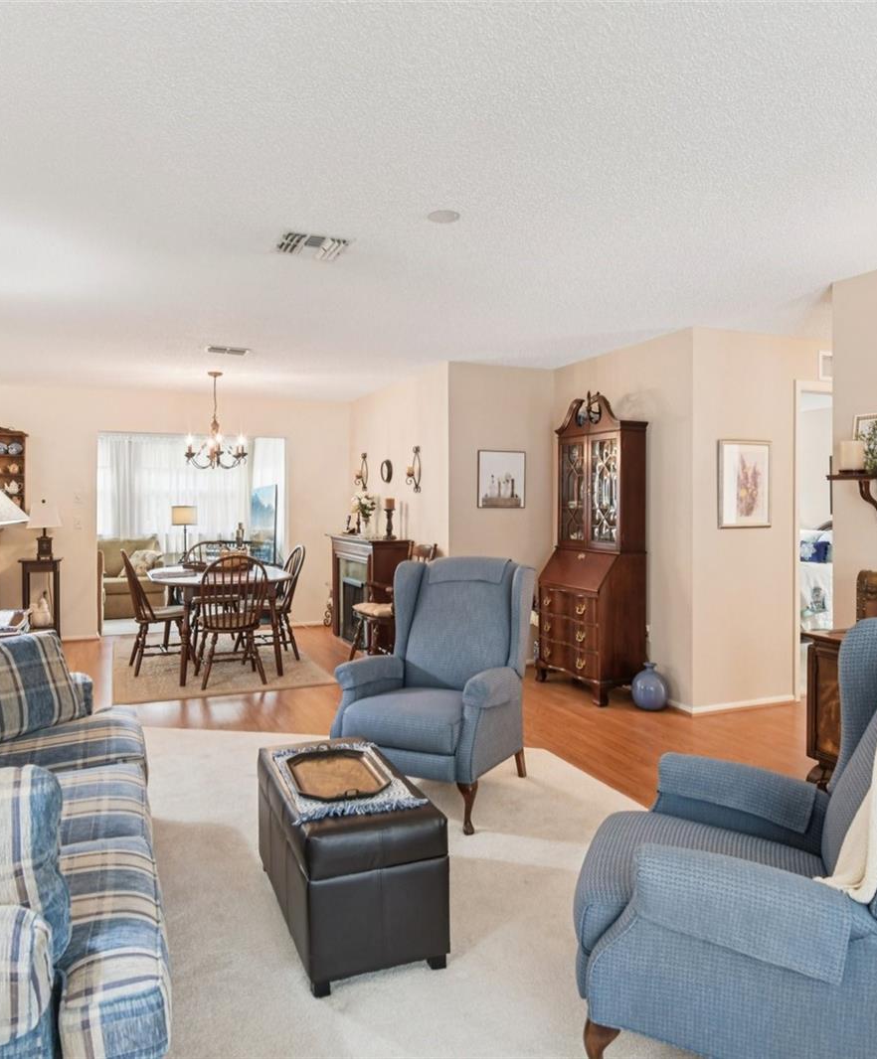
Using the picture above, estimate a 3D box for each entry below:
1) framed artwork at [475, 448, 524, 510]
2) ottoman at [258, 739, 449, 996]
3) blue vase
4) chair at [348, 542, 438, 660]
[{"bbox_3d":[0.498,-0.409,5.670,0.445,0.475,0.025,-1,2,-24],"label":"framed artwork"},{"bbox_3d":[-0.308,1.037,2.319,0.405,0.450,0.740,-1,2,-24],"label":"ottoman"},{"bbox_3d":[1.356,1.008,4.550,0.240,0.310,0.240,0,1,0],"label":"blue vase"},{"bbox_3d":[-0.360,0.620,5.700,0.570,1.000,0.550,-1,2,-24],"label":"chair"}]

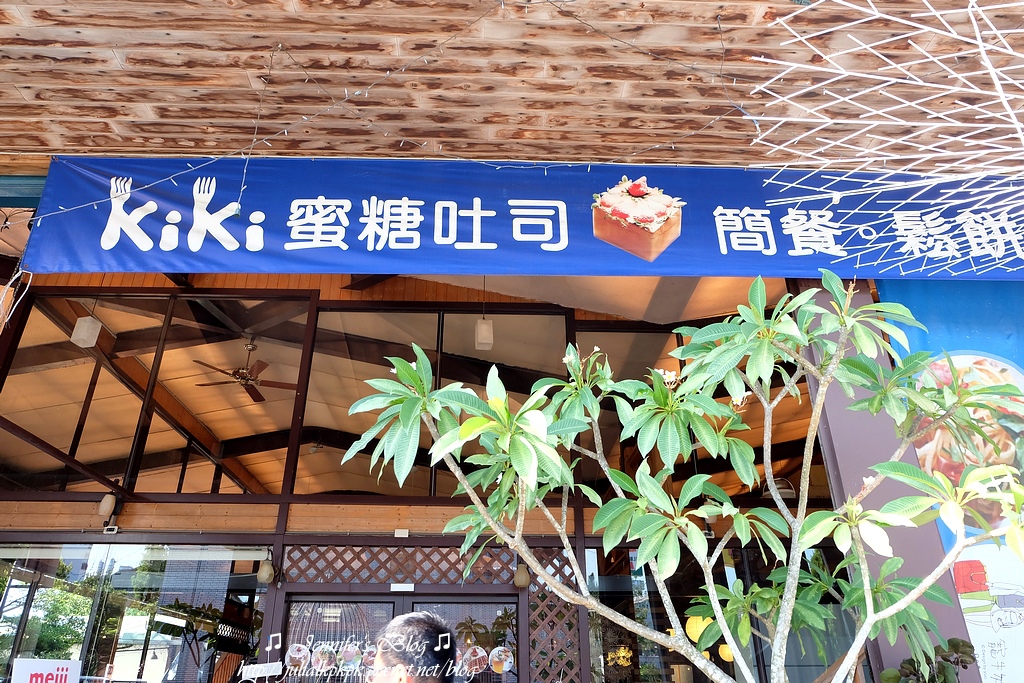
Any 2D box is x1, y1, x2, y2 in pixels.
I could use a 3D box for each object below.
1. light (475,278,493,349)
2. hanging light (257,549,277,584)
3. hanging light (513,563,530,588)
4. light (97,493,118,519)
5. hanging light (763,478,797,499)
[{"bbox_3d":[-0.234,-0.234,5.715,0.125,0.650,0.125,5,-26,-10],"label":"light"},{"bbox_3d":[-1.957,1.793,5.441,0.130,0.250,0.140,1,-26,-1],"label":"hanging light"},{"bbox_3d":[0.083,1.878,5.472,0.130,0.180,0.140,1,-26,-1],"label":"hanging light"},{"bbox_3d":[-3.337,1.357,5.633,0.125,0.200,0.135,1,-26,-1],"label":"light"},{"bbox_3d":[2.831,1.574,7.211,0.340,0.220,0.340,1,-26,-1],"label":"hanging light"}]

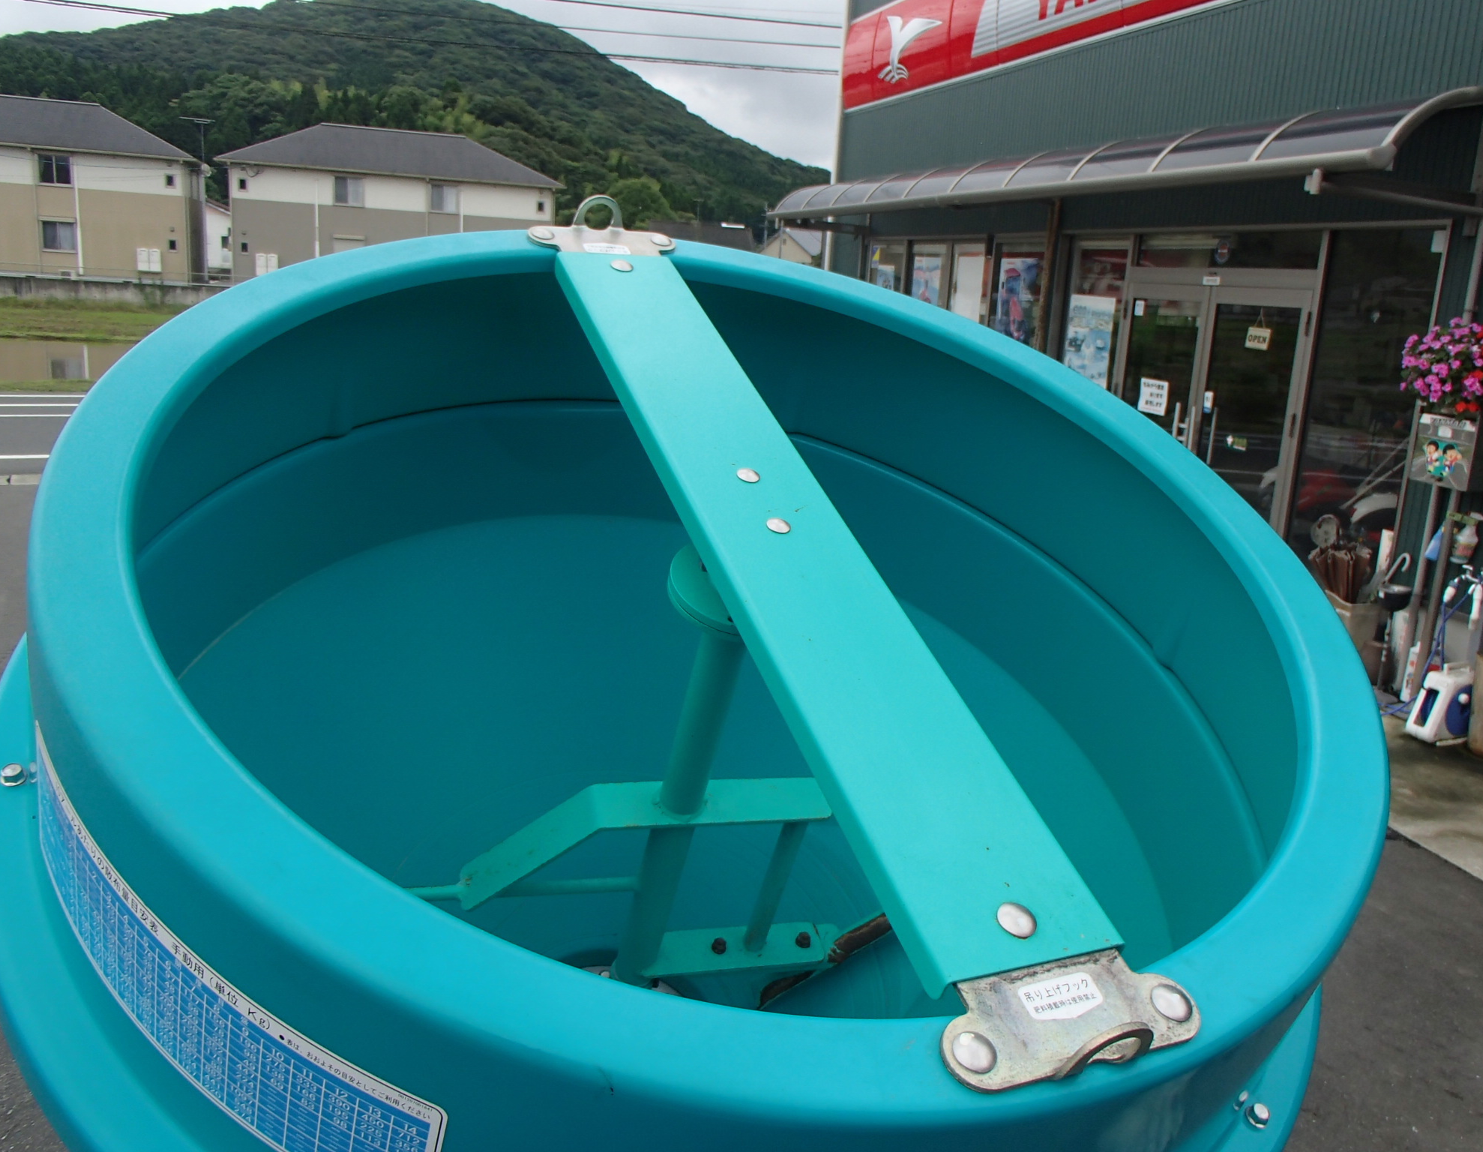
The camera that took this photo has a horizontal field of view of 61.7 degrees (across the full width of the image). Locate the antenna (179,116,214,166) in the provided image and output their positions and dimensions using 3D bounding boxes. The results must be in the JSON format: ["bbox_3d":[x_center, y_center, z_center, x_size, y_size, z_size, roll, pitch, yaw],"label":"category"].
[{"bbox_3d":[-25.651,-20.498,58.630,1.650,2.350,0.400,-6,16,-34],"label":"antenna"}]

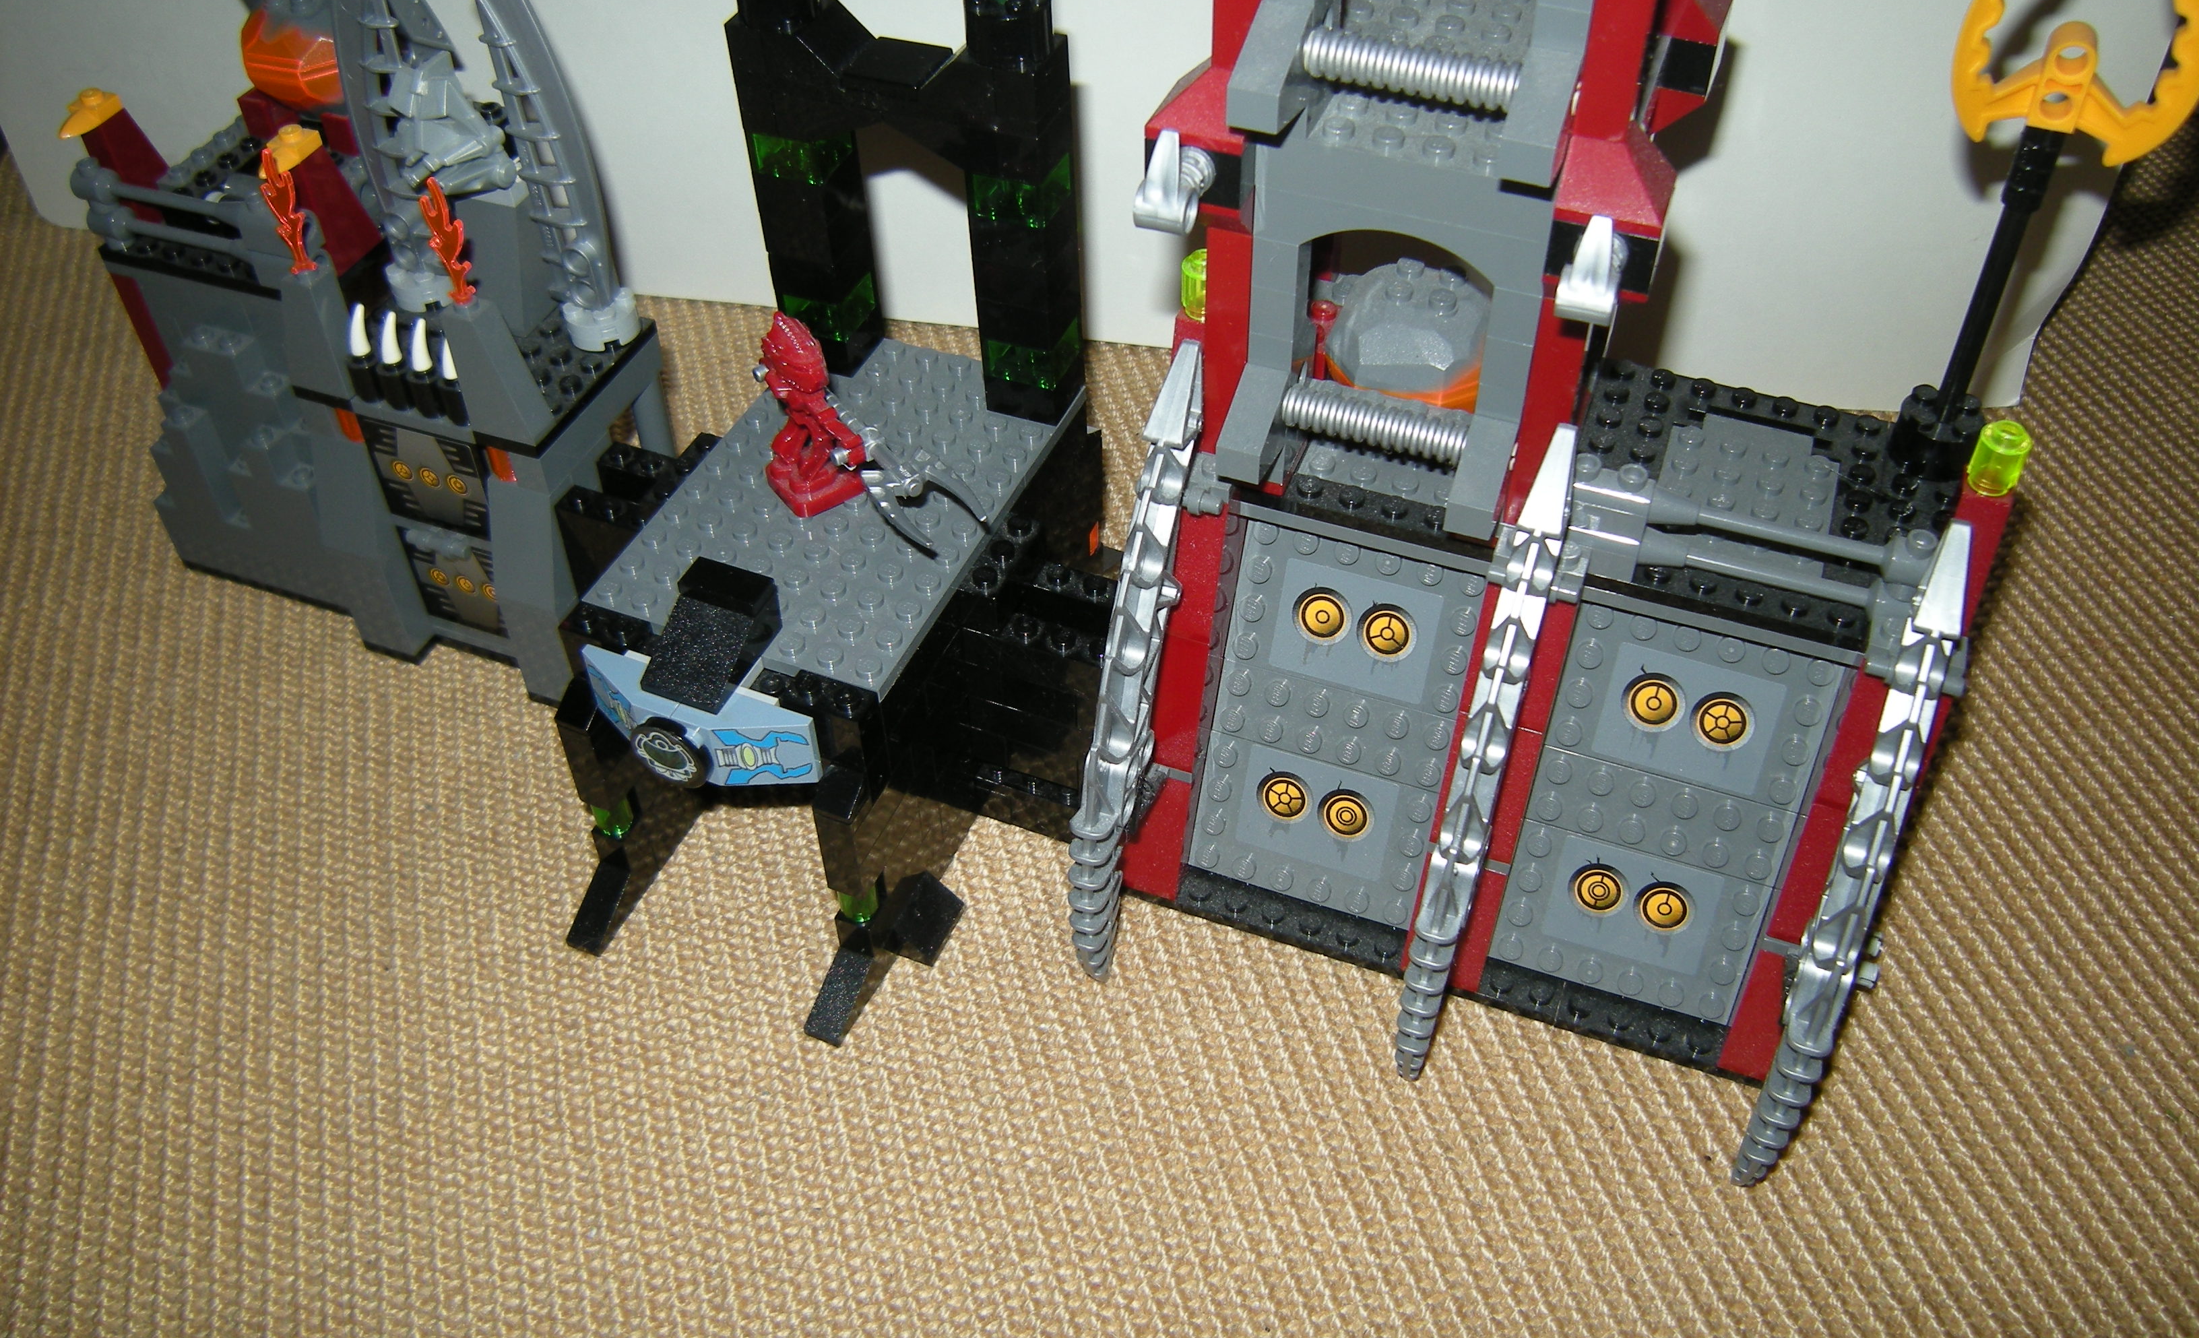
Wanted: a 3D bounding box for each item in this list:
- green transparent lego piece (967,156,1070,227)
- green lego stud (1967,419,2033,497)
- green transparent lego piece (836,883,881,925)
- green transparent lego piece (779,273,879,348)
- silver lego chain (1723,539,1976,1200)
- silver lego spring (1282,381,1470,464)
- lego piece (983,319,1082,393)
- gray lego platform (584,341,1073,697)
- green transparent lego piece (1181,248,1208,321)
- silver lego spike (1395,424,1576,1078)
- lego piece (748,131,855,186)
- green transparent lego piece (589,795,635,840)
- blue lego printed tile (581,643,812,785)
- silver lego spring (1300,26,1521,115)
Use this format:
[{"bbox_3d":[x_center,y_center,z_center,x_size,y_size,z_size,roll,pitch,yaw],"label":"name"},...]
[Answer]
[{"bbox_3d":[-0.015,-0.094,0.340,0.016,0.010,0.016,16,49,16],"label":"green transparent lego piece"},{"bbox_3d":[0.152,-0.036,0.299,0.008,0.011,0.008,15,49,15],"label":"green lego stud"},{"bbox_3d":[-0.048,0.045,0.355,0.008,0.010,0.008,-1,47,1],"label":"green transparent lego piece"},{"bbox_3d":[-0.058,-0.080,0.382,0.016,0.010,0.016,16,49,16],"label":"green transparent lego piece"},{"bbox_3d":[0.123,0.040,0.296,0.009,0.134,0.029,15,24,15],"label":"silver lego chain"},{"bbox_3d":[0.048,-0.042,0.307,0.033,0.007,0.007,16,48,15],"label":"silver lego spring"},{"bbox_3d":[-0.013,-0.067,0.368,0.016,0.010,0.016,16,49,16],"label":"lego piece"},{"bbox_3d":[-0.051,-0.036,0.361,0.064,0.005,0.096,16,49,16],"label":"gray lego platform"},{"bbox_3d":[0.020,-0.073,0.337,0.008,0.011,0.008,15,49,15],"label":"green transparent lego piece"},{"bbox_3d":[0.065,0.024,0.312,0.009,0.134,0.029,15,24,15],"label":"silver lego spike"},{"bbox_3d":[-0.059,-0.106,0.354,0.016,0.010,0.016,16,49,16],"label":"lego piece"},{"bbox_3d":[-0.099,0.028,0.364,0.008,0.010,0.008,16,49,16],"label":"green transparent lego piece"},{"bbox_3d":[-0.076,0.012,0.327,0.048,0.016,0.013,16,49,16],"label":"blue lego printed tile"},{"bbox_3d":[0.047,-0.090,0.267,0.032,0.007,0.007,15,49,15],"label":"silver lego spring"}]

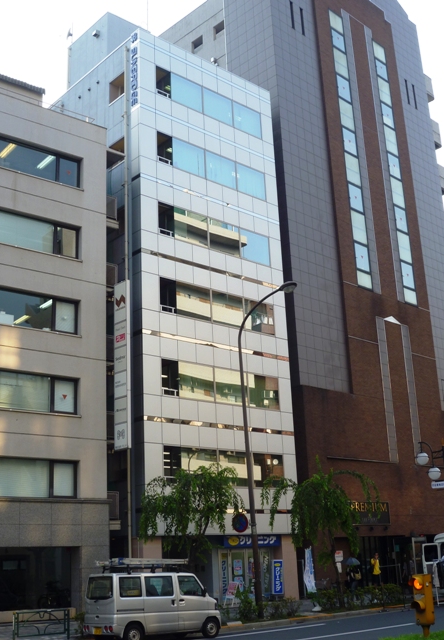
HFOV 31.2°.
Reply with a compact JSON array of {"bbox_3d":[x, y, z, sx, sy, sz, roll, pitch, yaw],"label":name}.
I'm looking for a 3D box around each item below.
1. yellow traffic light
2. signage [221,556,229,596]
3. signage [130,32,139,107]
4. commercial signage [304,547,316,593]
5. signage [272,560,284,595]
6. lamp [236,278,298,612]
[{"bbox_3d":[4.092,5.877,16.393,0.410,1.260,0.280,12,-22,-39],"label":"yellow traffic light"},{"bbox_3d":[0.141,10.620,32.935,0.395,1.597,0.050,12,-22,-39],"label":"signage"},{"bbox_3d":[-4.049,-11.676,36.880,0.080,3.850,0.560,13,-23,-40],"label":"signage"},{"bbox_3d":[3.340,9.426,30.000,0.500,1.620,0.120,13,-23,-40],"label":"commercial signage"},{"bbox_3d":[2.382,10.946,33.806,0.486,1.371,0.200,12,-22,-39],"label":"signage"},{"bbox_3d":[1.674,4.006,25.209,0.500,10.319,2.792,12,-22,-39],"label":"lamp"}]

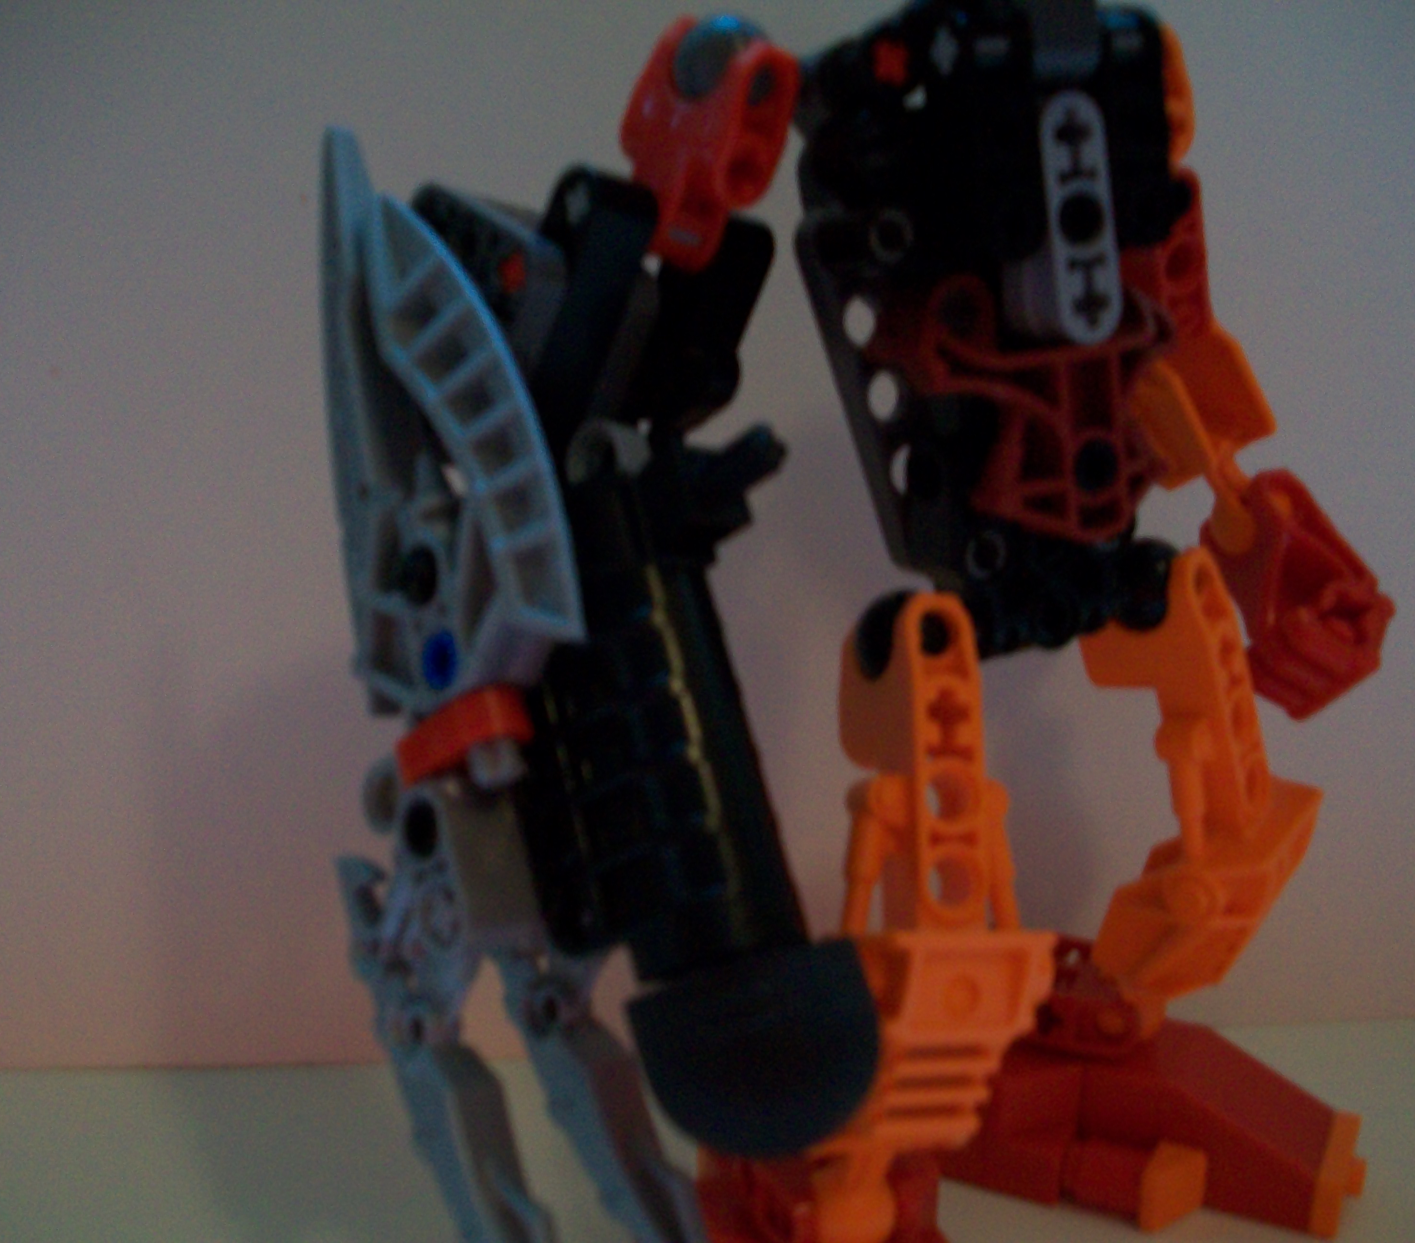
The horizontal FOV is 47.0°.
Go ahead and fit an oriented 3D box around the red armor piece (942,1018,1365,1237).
[{"bbox_3d":[0.054,0.060,0.197,0.048,0.016,0.023,10,22,25],"label":"red armor piece"}]

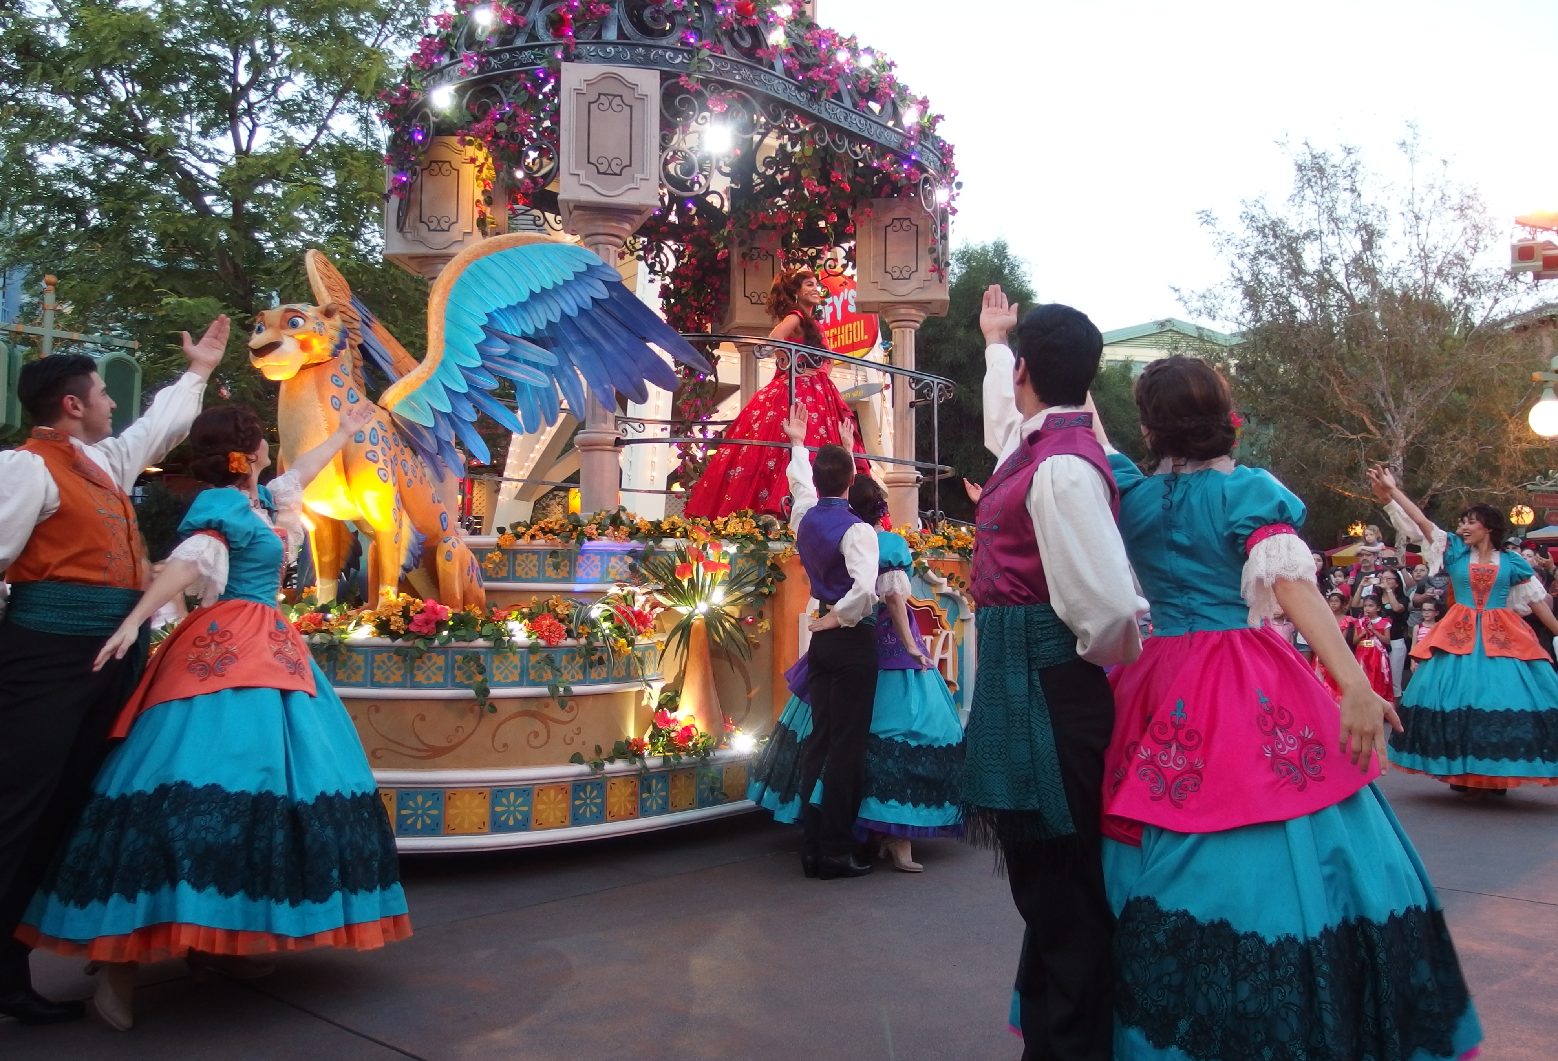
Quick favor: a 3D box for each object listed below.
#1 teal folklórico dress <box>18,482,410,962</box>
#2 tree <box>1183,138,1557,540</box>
[{"bbox_3d":[-1.582,0.509,3.534,1.040,1.270,1.000,0,-4,-7],"label":"teal folklórico dress"},{"bbox_3d":[11.471,-2.447,24.214,6.900,10.300,6.700,0,-4,0],"label":"tree"}]

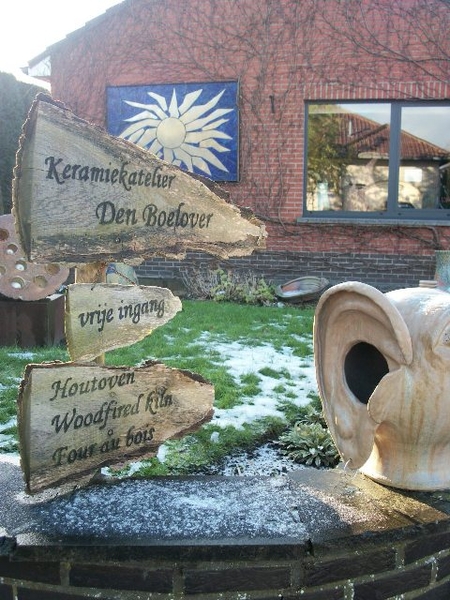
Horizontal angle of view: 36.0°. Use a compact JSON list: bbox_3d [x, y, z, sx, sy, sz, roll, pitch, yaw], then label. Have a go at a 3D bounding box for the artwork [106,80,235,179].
[{"bbox_3d":[-0.727,-2.278,9.450,1.888,1.333,0.050,3,10,14],"label":"artwork"}]

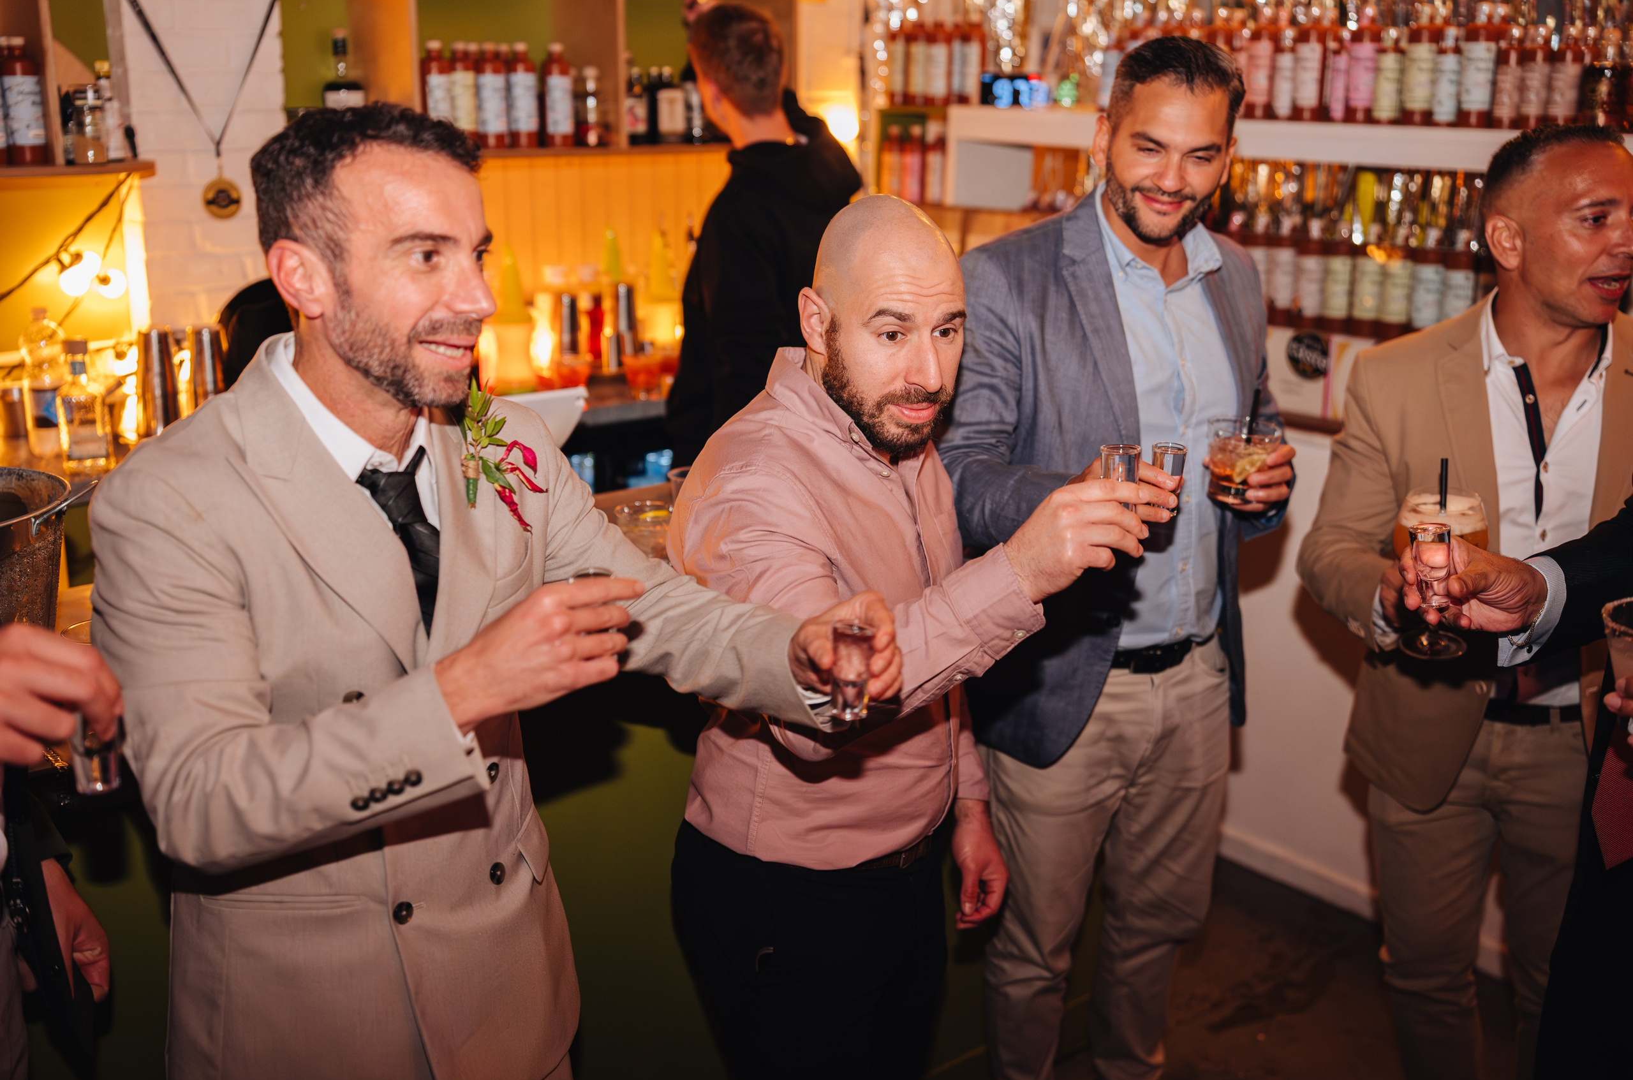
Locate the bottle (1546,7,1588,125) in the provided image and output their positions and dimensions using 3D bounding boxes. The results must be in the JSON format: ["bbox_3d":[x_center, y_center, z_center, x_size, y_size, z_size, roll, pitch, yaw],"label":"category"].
[{"bbox_3d":[1.393,-0.863,2.937,0.062,0.188,0.062,-13,22,-40],"label":"bottle"}]

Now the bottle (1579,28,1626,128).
[{"bbox_3d":[1.459,-0.854,2.940,0.076,0.183,0.076,-14,22,-43],"label":"bottle"}]

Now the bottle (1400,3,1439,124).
[{"bbox_3d":[1.210,-0.947,3.160,0.062,0.227,0.062,7,18,19],"label":"bottle"}]

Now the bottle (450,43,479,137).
[{"bbox_3d":[-0.771,-0.976,3.471,0.065,0.225,0.065,-14,22,-40],"label":"bottle"}]

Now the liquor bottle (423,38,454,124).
[{"bbox_3d":[-0.851,-0.996,3.560,0.064,0.237,0.064,-13,22,-41],"label":"liquor bottle"}]

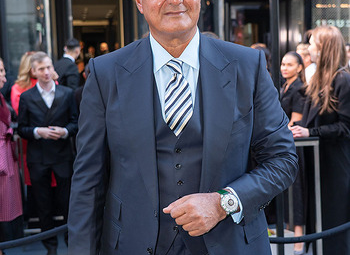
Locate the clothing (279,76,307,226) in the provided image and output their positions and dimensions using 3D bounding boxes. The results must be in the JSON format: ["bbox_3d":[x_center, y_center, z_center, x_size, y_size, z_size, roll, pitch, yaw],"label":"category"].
[{"bbox_3d":[0.965,0.200,4.360,0.420,1.250,0.300,3,6,43],"label":"clothing"}]

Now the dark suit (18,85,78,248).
[{"bbox_3d":[-1.050,0.315,4.380,0.530,1.390,0.330,-3,5,-14],"label":"dark suit"}]

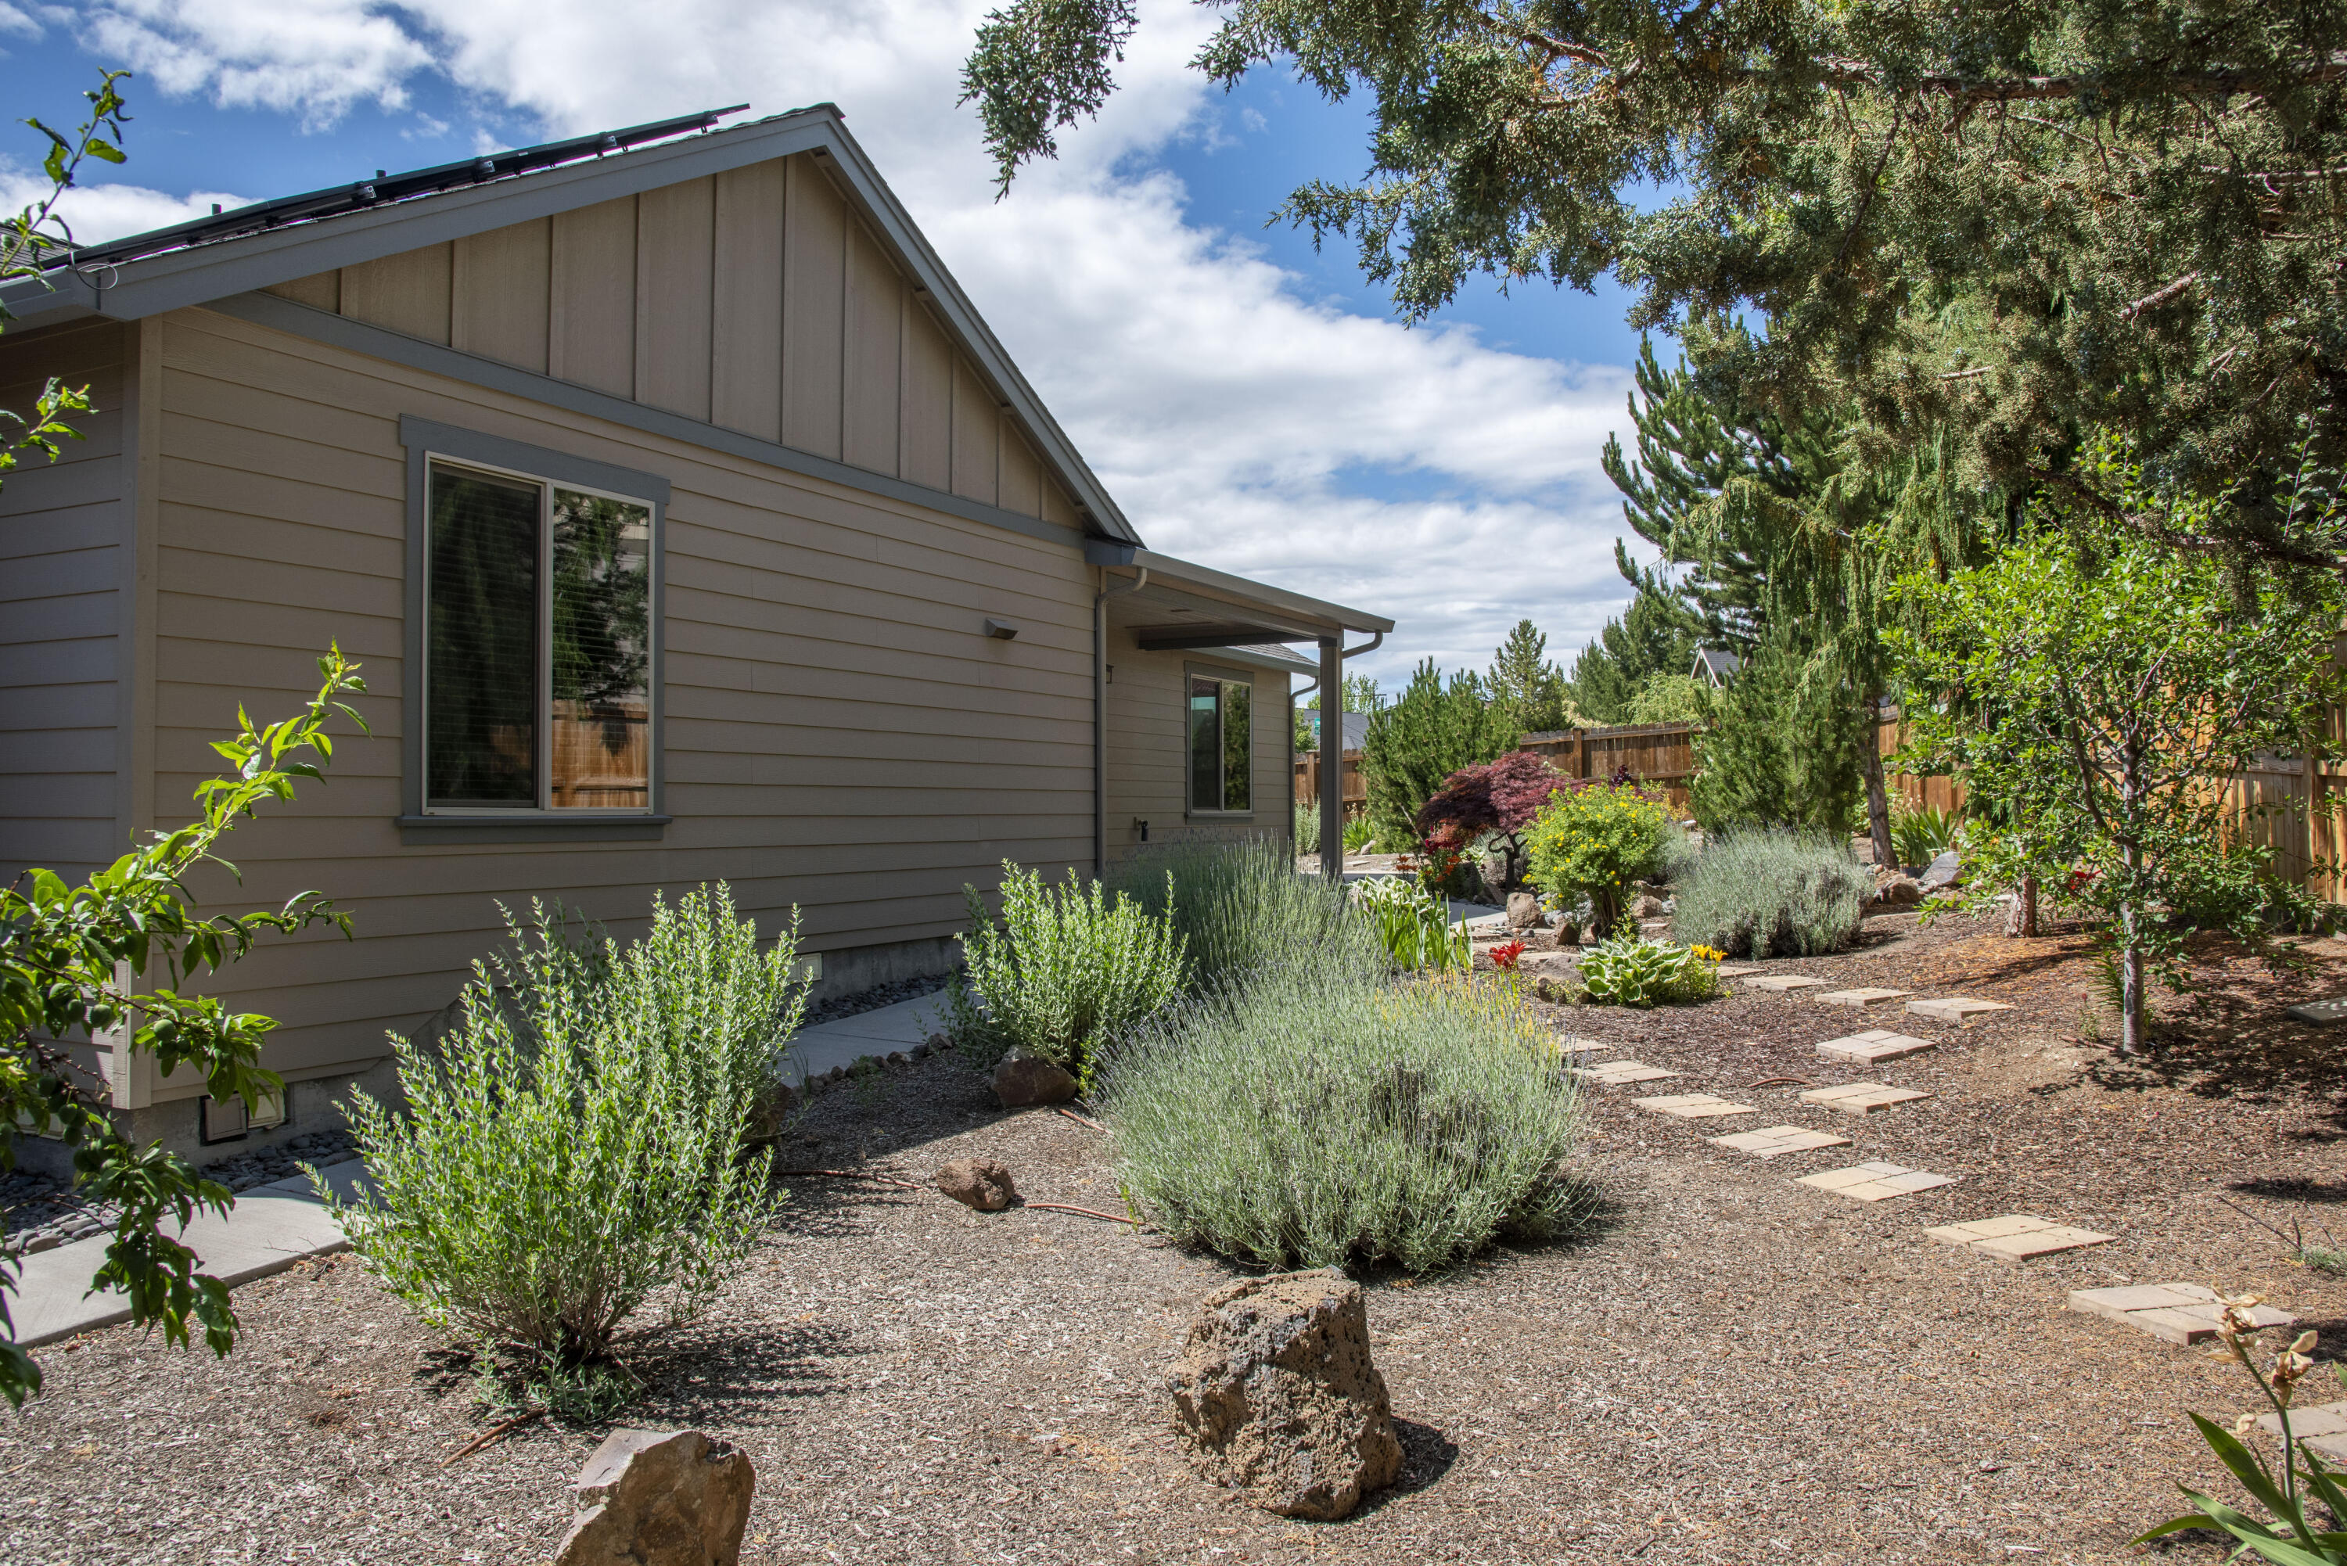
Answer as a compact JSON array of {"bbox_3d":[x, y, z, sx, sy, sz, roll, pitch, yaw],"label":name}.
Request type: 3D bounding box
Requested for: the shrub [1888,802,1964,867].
[{"bbox_3d":[8.149,0.564,16.900,0.820,0.712,0.800,0,-1,26],"label":"shrub"}]

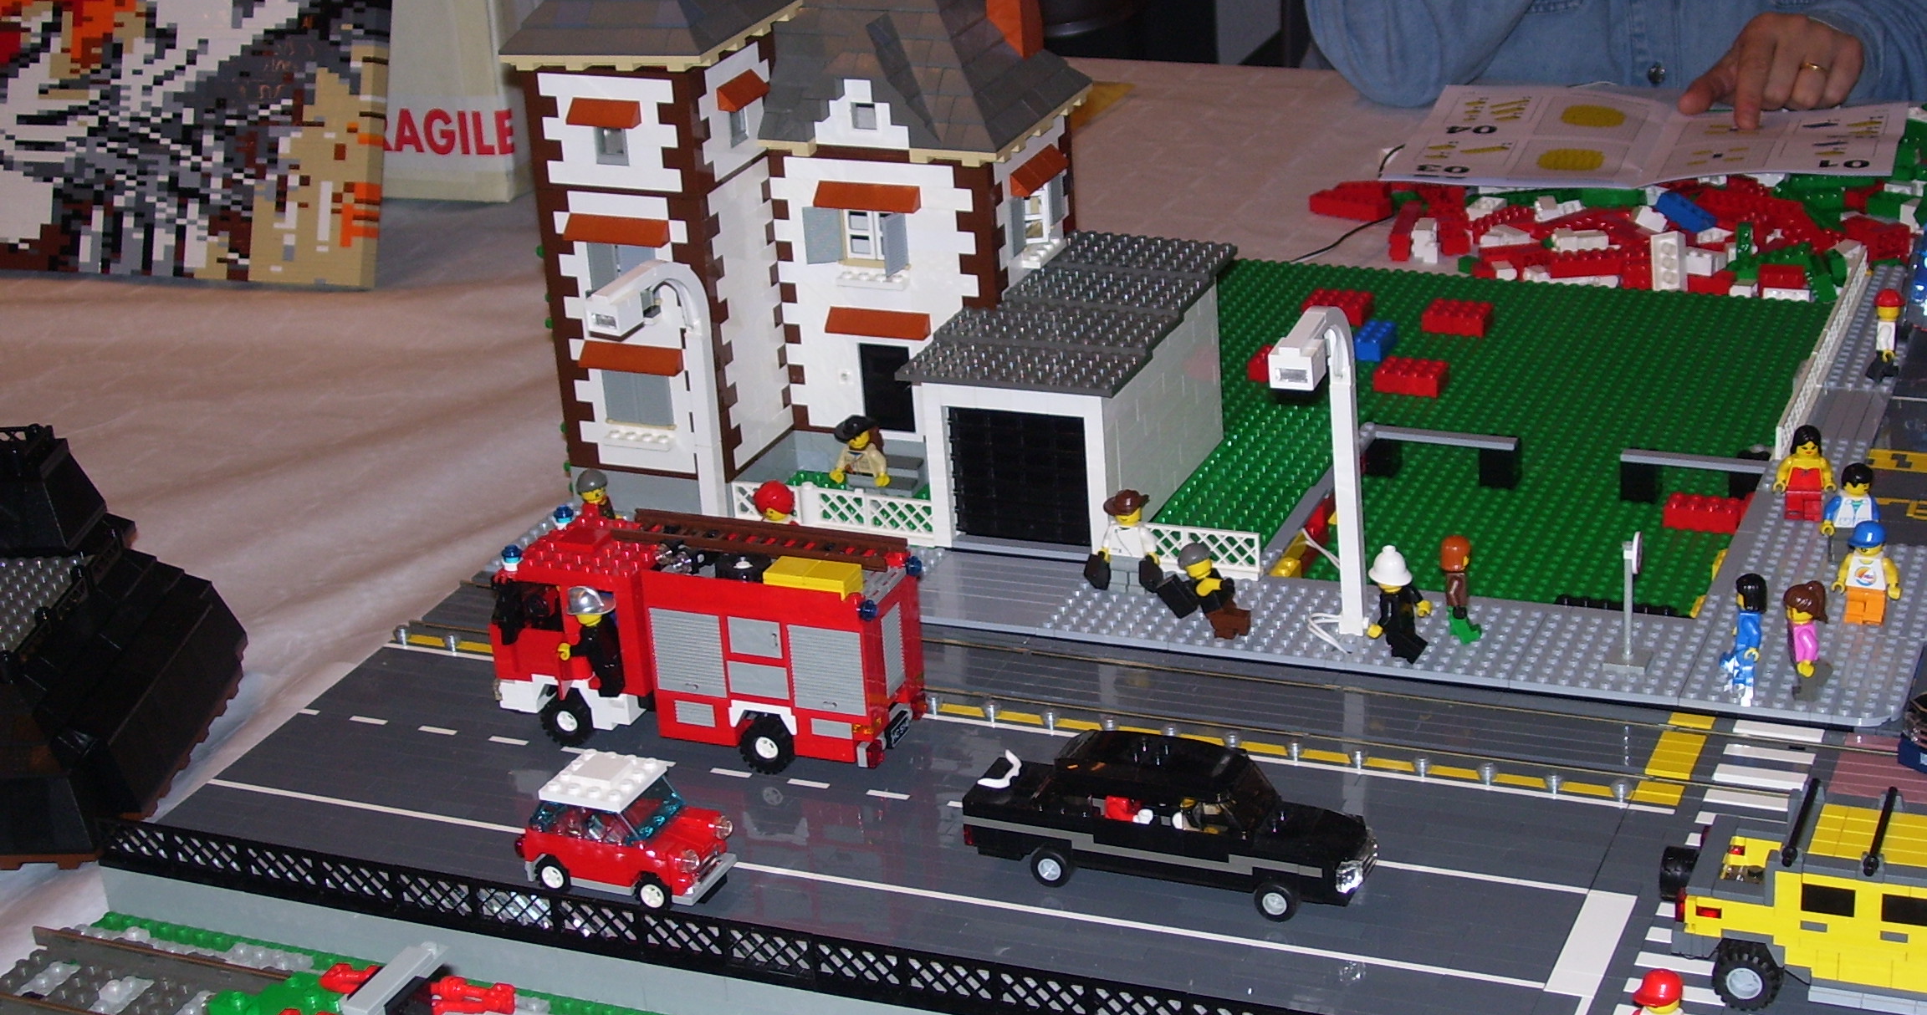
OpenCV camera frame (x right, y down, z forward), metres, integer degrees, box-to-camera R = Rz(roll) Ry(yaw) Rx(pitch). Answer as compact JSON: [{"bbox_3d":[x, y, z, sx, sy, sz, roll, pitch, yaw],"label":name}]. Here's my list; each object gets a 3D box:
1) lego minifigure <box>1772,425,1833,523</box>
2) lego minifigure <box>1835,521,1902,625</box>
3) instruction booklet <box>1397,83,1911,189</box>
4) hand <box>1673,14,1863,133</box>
[{"bbox_3d":[0.346,-0.015,1.280,0.025,0.042,0.015,4,24,19],"label":"lego minifigure"},{"bbox_3d":[0.345,0.025,1.185,0.025,0.042,0.015,6,25,23],"label":"lego minifigure"},{"bbox_3d":[0.407,-0.225,1.848,0.292,0.018,0.202,4,22,20],"label":"instruction booklet"},{"bbox_3d":[0.491,-0.269,1.868,0.102,0.063,0.110,8,26,28],"label":"hand"}]

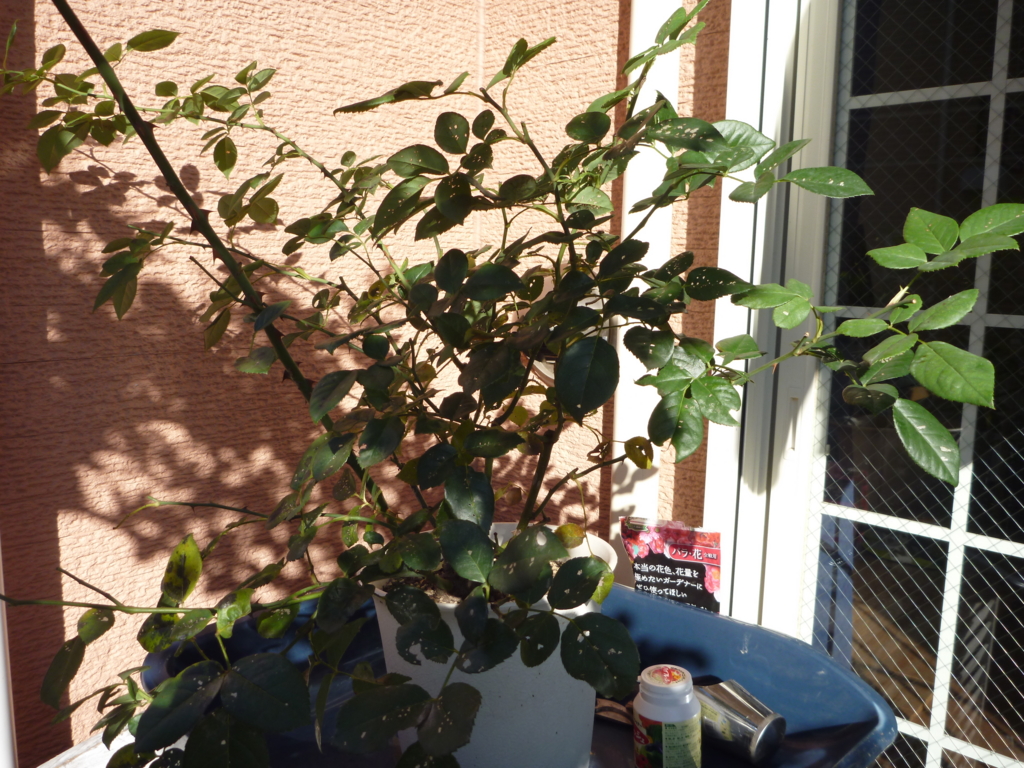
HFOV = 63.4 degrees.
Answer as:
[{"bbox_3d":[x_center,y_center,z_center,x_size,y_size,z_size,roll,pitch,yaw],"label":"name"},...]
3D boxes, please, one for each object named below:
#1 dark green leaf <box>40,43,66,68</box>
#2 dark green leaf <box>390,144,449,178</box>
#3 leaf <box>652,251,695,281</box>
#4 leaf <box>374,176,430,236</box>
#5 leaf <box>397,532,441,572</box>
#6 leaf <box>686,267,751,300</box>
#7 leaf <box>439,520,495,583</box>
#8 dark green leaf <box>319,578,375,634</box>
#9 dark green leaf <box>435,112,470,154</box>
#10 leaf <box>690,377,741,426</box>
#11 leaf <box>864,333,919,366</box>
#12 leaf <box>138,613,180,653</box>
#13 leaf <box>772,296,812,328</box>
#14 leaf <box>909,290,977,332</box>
[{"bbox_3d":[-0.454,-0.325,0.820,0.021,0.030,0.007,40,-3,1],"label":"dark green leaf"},{"bbox_3d":[-0.094,-0.224,0.839,0.064,0.044,0.013,15,-24,7],"label":"dark green leaf"},{"bbox_3d":[0.148,-0.109,0.760,0.044,0.008,0.026,-35,41,6],"label":"leaf"},{"bbox_3d":[-0.099,-0.160,0.740,0.012,0.072,0.038,48,-7,-30],"label":"leaf"},{"bbox_3d":[-0.086,0.157,0.770,0.040,0.010,0.048,-35,59,-28],"label":"leaf"},{"bbox_3d":[0.193,-0.094,0.775,0.058,0.040,0.011,1,-32,20],"label":"leaf"},{"bbox_3d":[-0.038,0.148,0.742,0.041,0.012,0.069,-30,60,-23],"label":"leaf"},{"bbox_3d":[-0.148,0.197,0.735,0.042,0.013,0.053,34,51,27],"label":"dark green leaf"},{"bbox_3d":[-0.058,-0.253,0.840,0.038,0.054,0.010,-27,-16,-8],"label":"dark green leaf"},{"bbox_3d":[0.190,0.016,0.775,0.047,0.011,0.059,-33,68,-25],"label":"leaf"},{"bbox_3d":[0.344,-0.031,0.750,0.054,0.010,0.035,-28,43,-24],"label":"leaf"},{"bbox_3d":[-0.339,0.238,0.792,0.039,0.012,0.038,31,64,27],"label":"leaf"},{"bbox_3d":[0.269,-0.069,0.801,0.029,0.041,0.009,33,-20,25],"label":"leaf"},{"bbox_3d":[0.375,-0.064,0.720,0.068,0.010,0.036,-35,26,26],"label":"leaf"}]

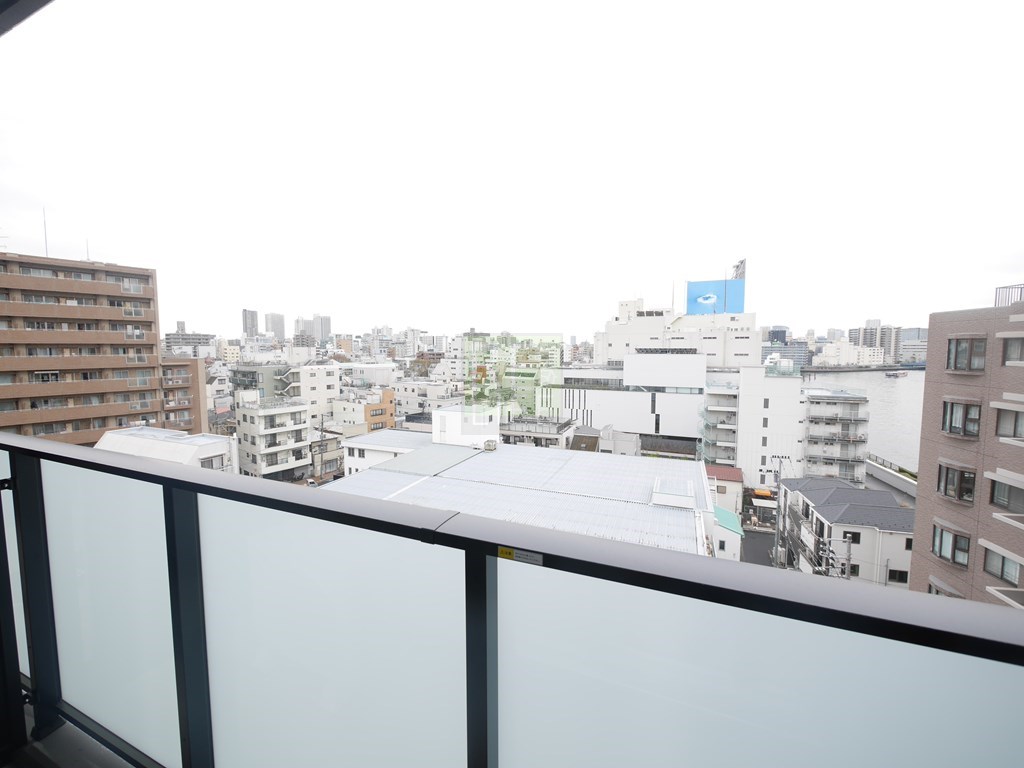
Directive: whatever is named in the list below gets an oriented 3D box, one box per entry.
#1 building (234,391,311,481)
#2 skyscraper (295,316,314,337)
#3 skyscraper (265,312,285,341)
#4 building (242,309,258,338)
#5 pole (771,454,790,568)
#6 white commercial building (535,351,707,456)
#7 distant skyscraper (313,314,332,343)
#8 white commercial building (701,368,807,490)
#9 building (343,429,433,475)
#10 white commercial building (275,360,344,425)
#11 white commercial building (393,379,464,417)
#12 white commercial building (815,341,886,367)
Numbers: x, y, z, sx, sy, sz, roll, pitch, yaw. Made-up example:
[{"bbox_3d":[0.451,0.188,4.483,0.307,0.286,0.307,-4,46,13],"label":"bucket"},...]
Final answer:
[{"bbox_3d":[-36.900,8.360,65.200,7.200,14.900,7.800,4,6,35],"label":"building"},{"bbox_3d":[-498.000,-111.480,1000.000,29.000,89.500,29.000,4,6,38],"label":"skyscraper"},{"bbox_3d":[-572.000,-118.510,1000.000,30.000,103.500,30.000,4,6,38],"label":"skyscraper"},{"bbox_3d":[-600.000,-116.610,950.000,22.500,108.500,22.500,4,7,40],"label":"building"},{"bbox_3d":[26.000,12.480,40.100,1.700,11.100,0.600,2,5,23],"label":"pole"},{"bbox_3d":[23.900,3.220,91.000,33.500,20.600,19.000,2,5,23],"label":"white commercial building"},{"bbox_3d":[-458.000,-116.750,1000.000,29.000,100.000,29.000,4,6,38],"label":"distant skyscraper"},{"bbox_3d":[40.600,5.940,71.600,13.500,18.600,13.000,2,5,23],"label":"white commercial building"},{"bbox_3d":[-17.100,12.150,64.300,14.500,7.500,10.600,2,6,24],"label":"building"},{"bbox_3d":[-45.400,4.640,92.000,13.500,17.600,8.800,4,7,40],"label":"white commercial building"},{"bbox_3d":[-20.000,6.060,102.700,18.000,12.900,9.500,3,6,30],"label":"white commercial building"},{"bbox_3d":[338.000,-29.050,415.000,75.000,28.000,24.000,-2,6,-24],"label":"white commercial building"}]

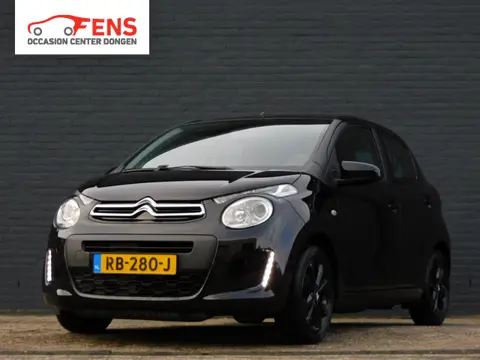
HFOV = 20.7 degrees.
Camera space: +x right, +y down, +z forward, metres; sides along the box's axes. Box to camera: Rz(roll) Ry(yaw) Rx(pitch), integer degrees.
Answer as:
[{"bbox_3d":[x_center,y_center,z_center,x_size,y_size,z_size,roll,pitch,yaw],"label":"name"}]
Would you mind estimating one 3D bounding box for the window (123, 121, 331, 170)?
[{"bbox_3d":[-0.062,-0.239,8.273,1.260,0.130,0.770,-1,25,26],"label":"window"}]

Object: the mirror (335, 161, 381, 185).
[{"bbox_3d":[0.706,-0.041,7.926,0.230,0.140,0.170,-1,-4,26],"label":"mirror"}]

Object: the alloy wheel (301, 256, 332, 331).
[{"bbox_3d":[0.377,0.642,7.486,0.150,0.410,0.410,-1,-4,26],"label":"alloy wheel"}]

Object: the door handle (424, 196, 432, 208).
[{"bbox_3d":[1.324,0.159,9.328,0.050,0.065,0.185,-1,-4,26],"label":"door handle"}]

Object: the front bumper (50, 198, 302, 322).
[{"bbox_3d":[-0.471,0.433,7.400,1.580,0.640,0.520,-1,-4,26],"label":"front bumper"}]

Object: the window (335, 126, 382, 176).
[{"bbox_3d":[0.721,-0.198,8.368,0.070,0.380,0.870,-24,-13,23],"label":"window"}]

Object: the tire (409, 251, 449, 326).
[{"bbox_3d":[1.376,0.774,9.598,0.170,0.574,0.574,-1,-4,26],"label":"tire"}]

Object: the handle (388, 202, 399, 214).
[{"bbox_3d":[1.003,0.186,8.644,0.050,0.065,0.190,-1,-4,26],"label":"handle"}]

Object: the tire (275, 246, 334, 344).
[{"bbox_3d":[0.366,0.642,7.492,0.175,0.574,0.574,-1,-4,26],"label":"tire"}]

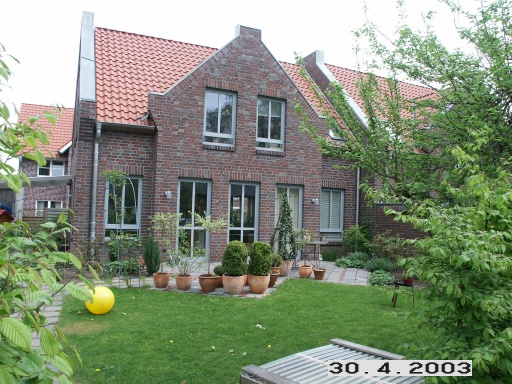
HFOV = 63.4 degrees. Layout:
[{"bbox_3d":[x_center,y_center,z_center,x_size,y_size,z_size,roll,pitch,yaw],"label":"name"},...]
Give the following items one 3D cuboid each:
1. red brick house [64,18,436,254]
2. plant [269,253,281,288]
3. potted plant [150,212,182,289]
[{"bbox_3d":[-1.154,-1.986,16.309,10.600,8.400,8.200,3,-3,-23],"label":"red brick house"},{"bbox_3d":[0.348,1.537,8.221,0.310,0.680,0.300,2,-3,0],"label":"plant"},{"bbox_3d":[-1.676,1.095,7.889,0.580,1.409,0.550,3,-3,-23],"label":"potted plant"}]

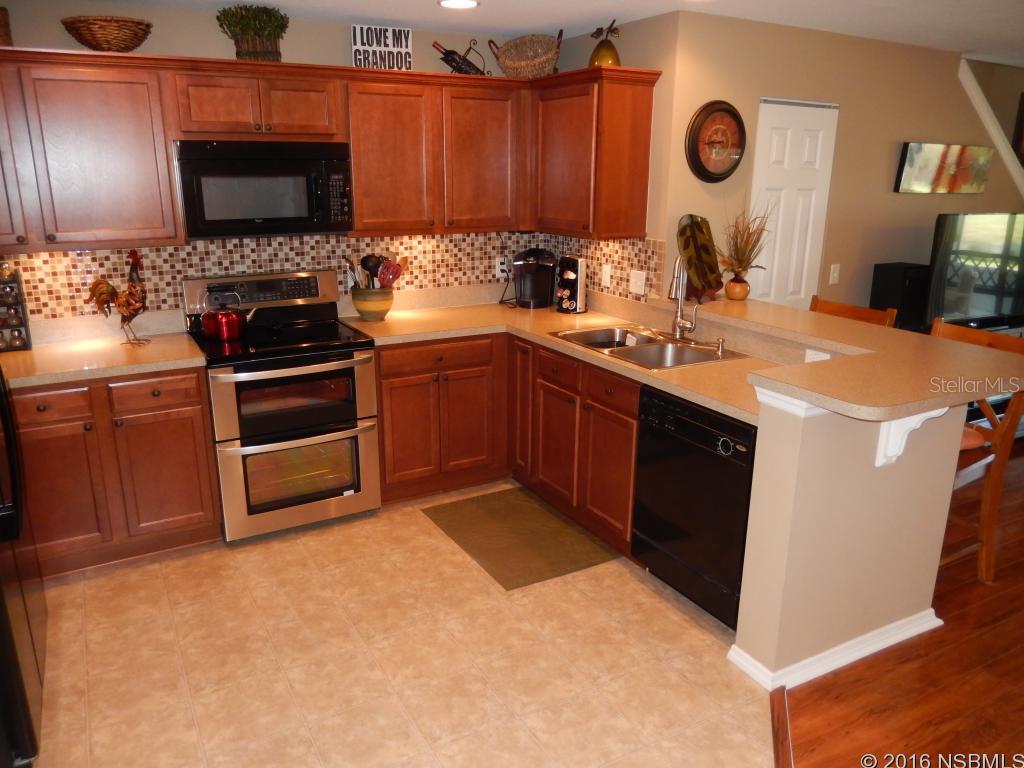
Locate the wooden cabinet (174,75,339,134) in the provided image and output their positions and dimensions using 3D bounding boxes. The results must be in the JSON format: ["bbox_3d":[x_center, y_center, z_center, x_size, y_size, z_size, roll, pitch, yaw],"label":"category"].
[{"bbox_3d":[-1.218,-1.302,3.516,0.765,0.281,0.339,-9,18,-28],"label":"wooden cabinet"}]

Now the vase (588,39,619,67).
[{"bbox_3d":[0.470,-1.646,3.752,0.161,0.211,0.161,0,16,0],"label":"vase"}]

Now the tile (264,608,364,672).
[{"bbox_3d":[-0.756,0.963,2.828,0.303,0.010,0.303,-8,18,-28],"label":"tile"}]

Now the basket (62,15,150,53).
[{"bbox_3d":[-1.738,-1.480,3.202,0.350,0.145,0.330,-8,18,-28],"label":"basket"}]

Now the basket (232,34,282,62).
[{"bbox_3d":[-1.202,-1.566,3.498,0.205,0.155,0.185,-8,18,-28],"label":"basket"}]

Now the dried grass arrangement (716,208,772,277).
[{"bbox_3d":[1.198,-0.729,3.811,0.271,0.342,0.231,5,17,17],"label":"dried grass arrangement"}]

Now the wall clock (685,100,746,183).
[{"bbox_3d":[1.038,-1.224,3.751,0.392,0.392,0.042,-8,18,-28],"label":"wall clock"}]

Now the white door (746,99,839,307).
[{"bbox_3d":[1.583,-0.541,4.359,0.633,2.050,0.040,-9,18,-29],"label":"white door"}]

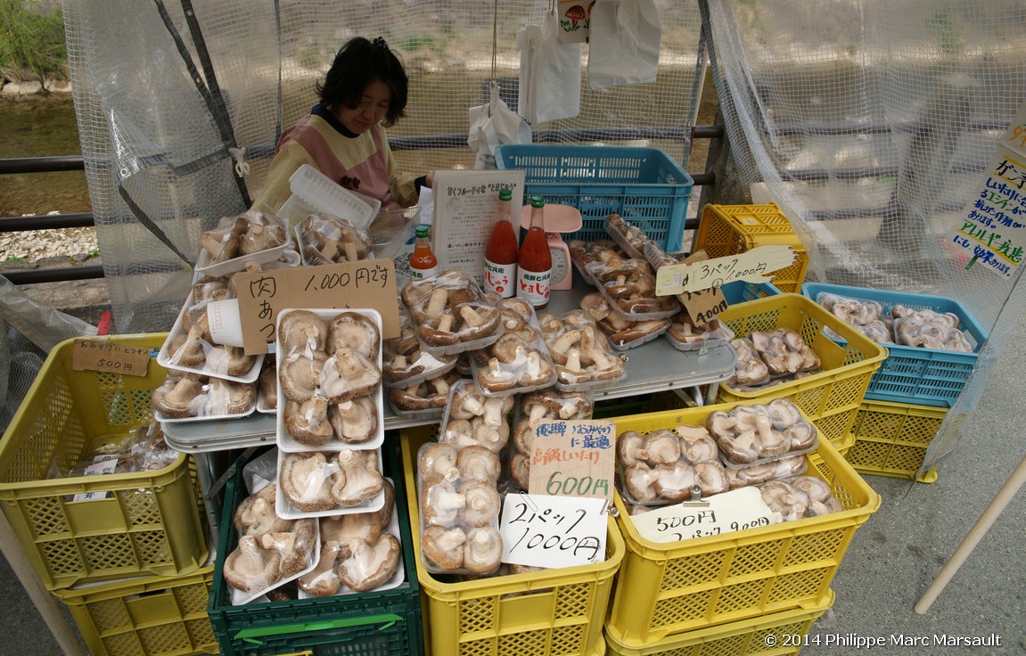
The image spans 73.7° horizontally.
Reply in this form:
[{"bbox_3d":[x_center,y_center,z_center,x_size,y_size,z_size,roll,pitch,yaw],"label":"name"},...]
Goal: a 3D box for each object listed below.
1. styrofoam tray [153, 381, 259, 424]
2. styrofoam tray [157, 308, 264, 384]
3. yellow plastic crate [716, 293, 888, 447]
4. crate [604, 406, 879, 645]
[{"bbox_3d":[-0.606,0.095,1.400,0.187,0.070,0.240,-4,33,-10],"label":"styrofoam tray"},{"bbox_3d":[-0.585,-0.004,1.390,0.187,0.068,0.245,12,46,-10],"label":"styrofoam tray"},{"bbox_3d":[0.644,0.158,1.827,0.520,0.303,0.363,-12,35,-21],"label":"yellow plastic crate"},{"bbox_3d":[0.429,0.409,1.489,0.520,0.303,0.363,-6,33,-12],"label":"crate"}]

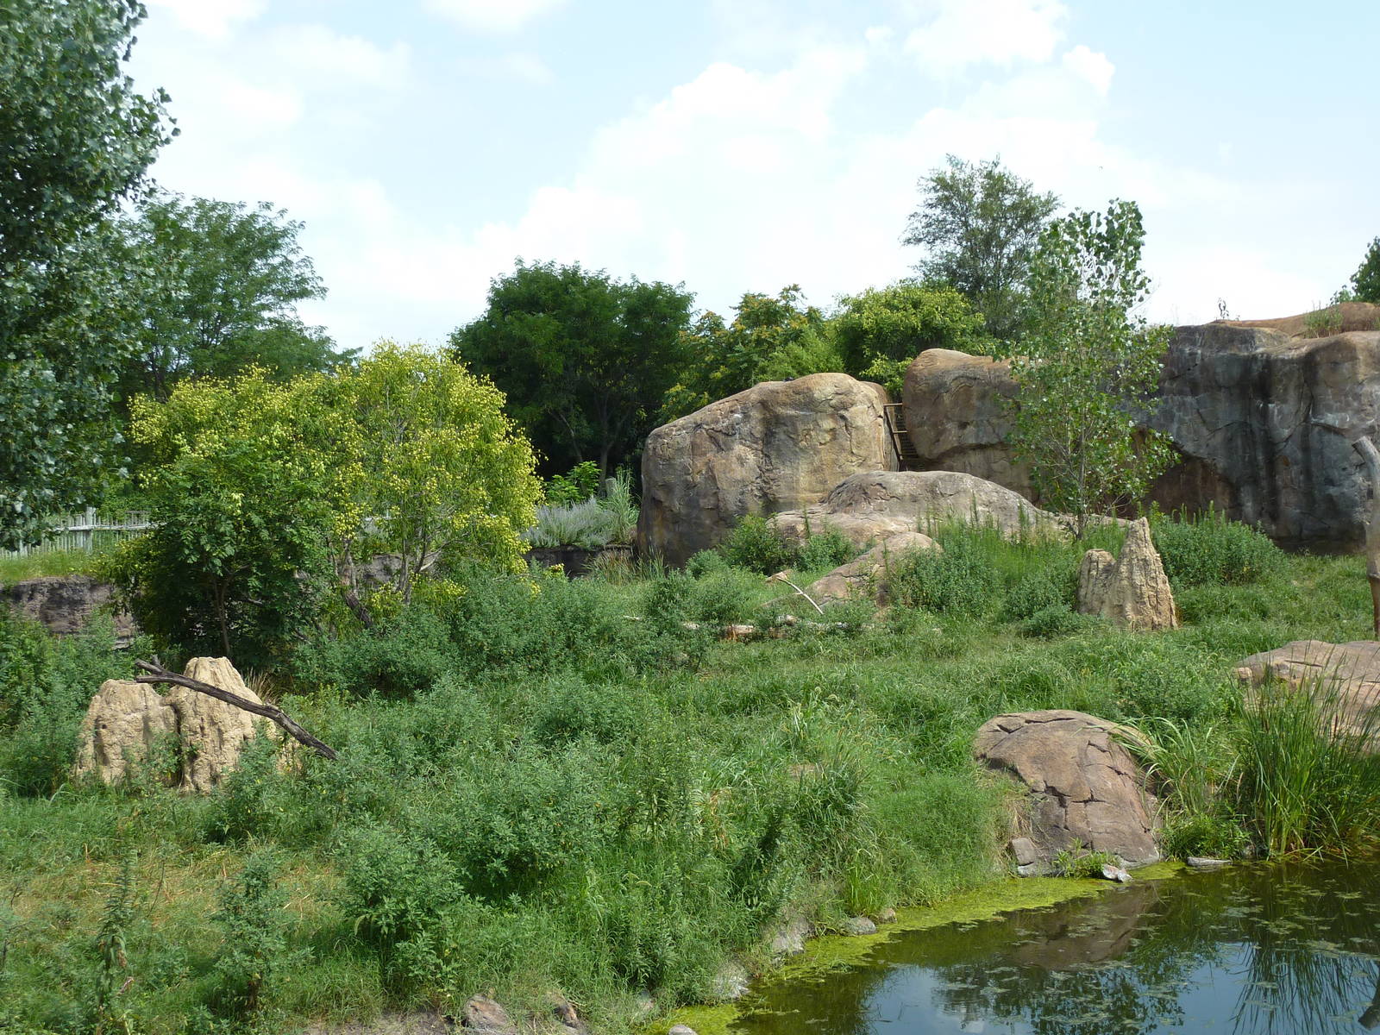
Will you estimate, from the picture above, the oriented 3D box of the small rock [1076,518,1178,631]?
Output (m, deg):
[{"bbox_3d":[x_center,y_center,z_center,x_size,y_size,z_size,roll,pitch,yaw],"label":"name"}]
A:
[{"bbox_3d":[6.058,0.799,23.200,1.400,1.550,1.150,-1,1,0],"label":"small rock"}]

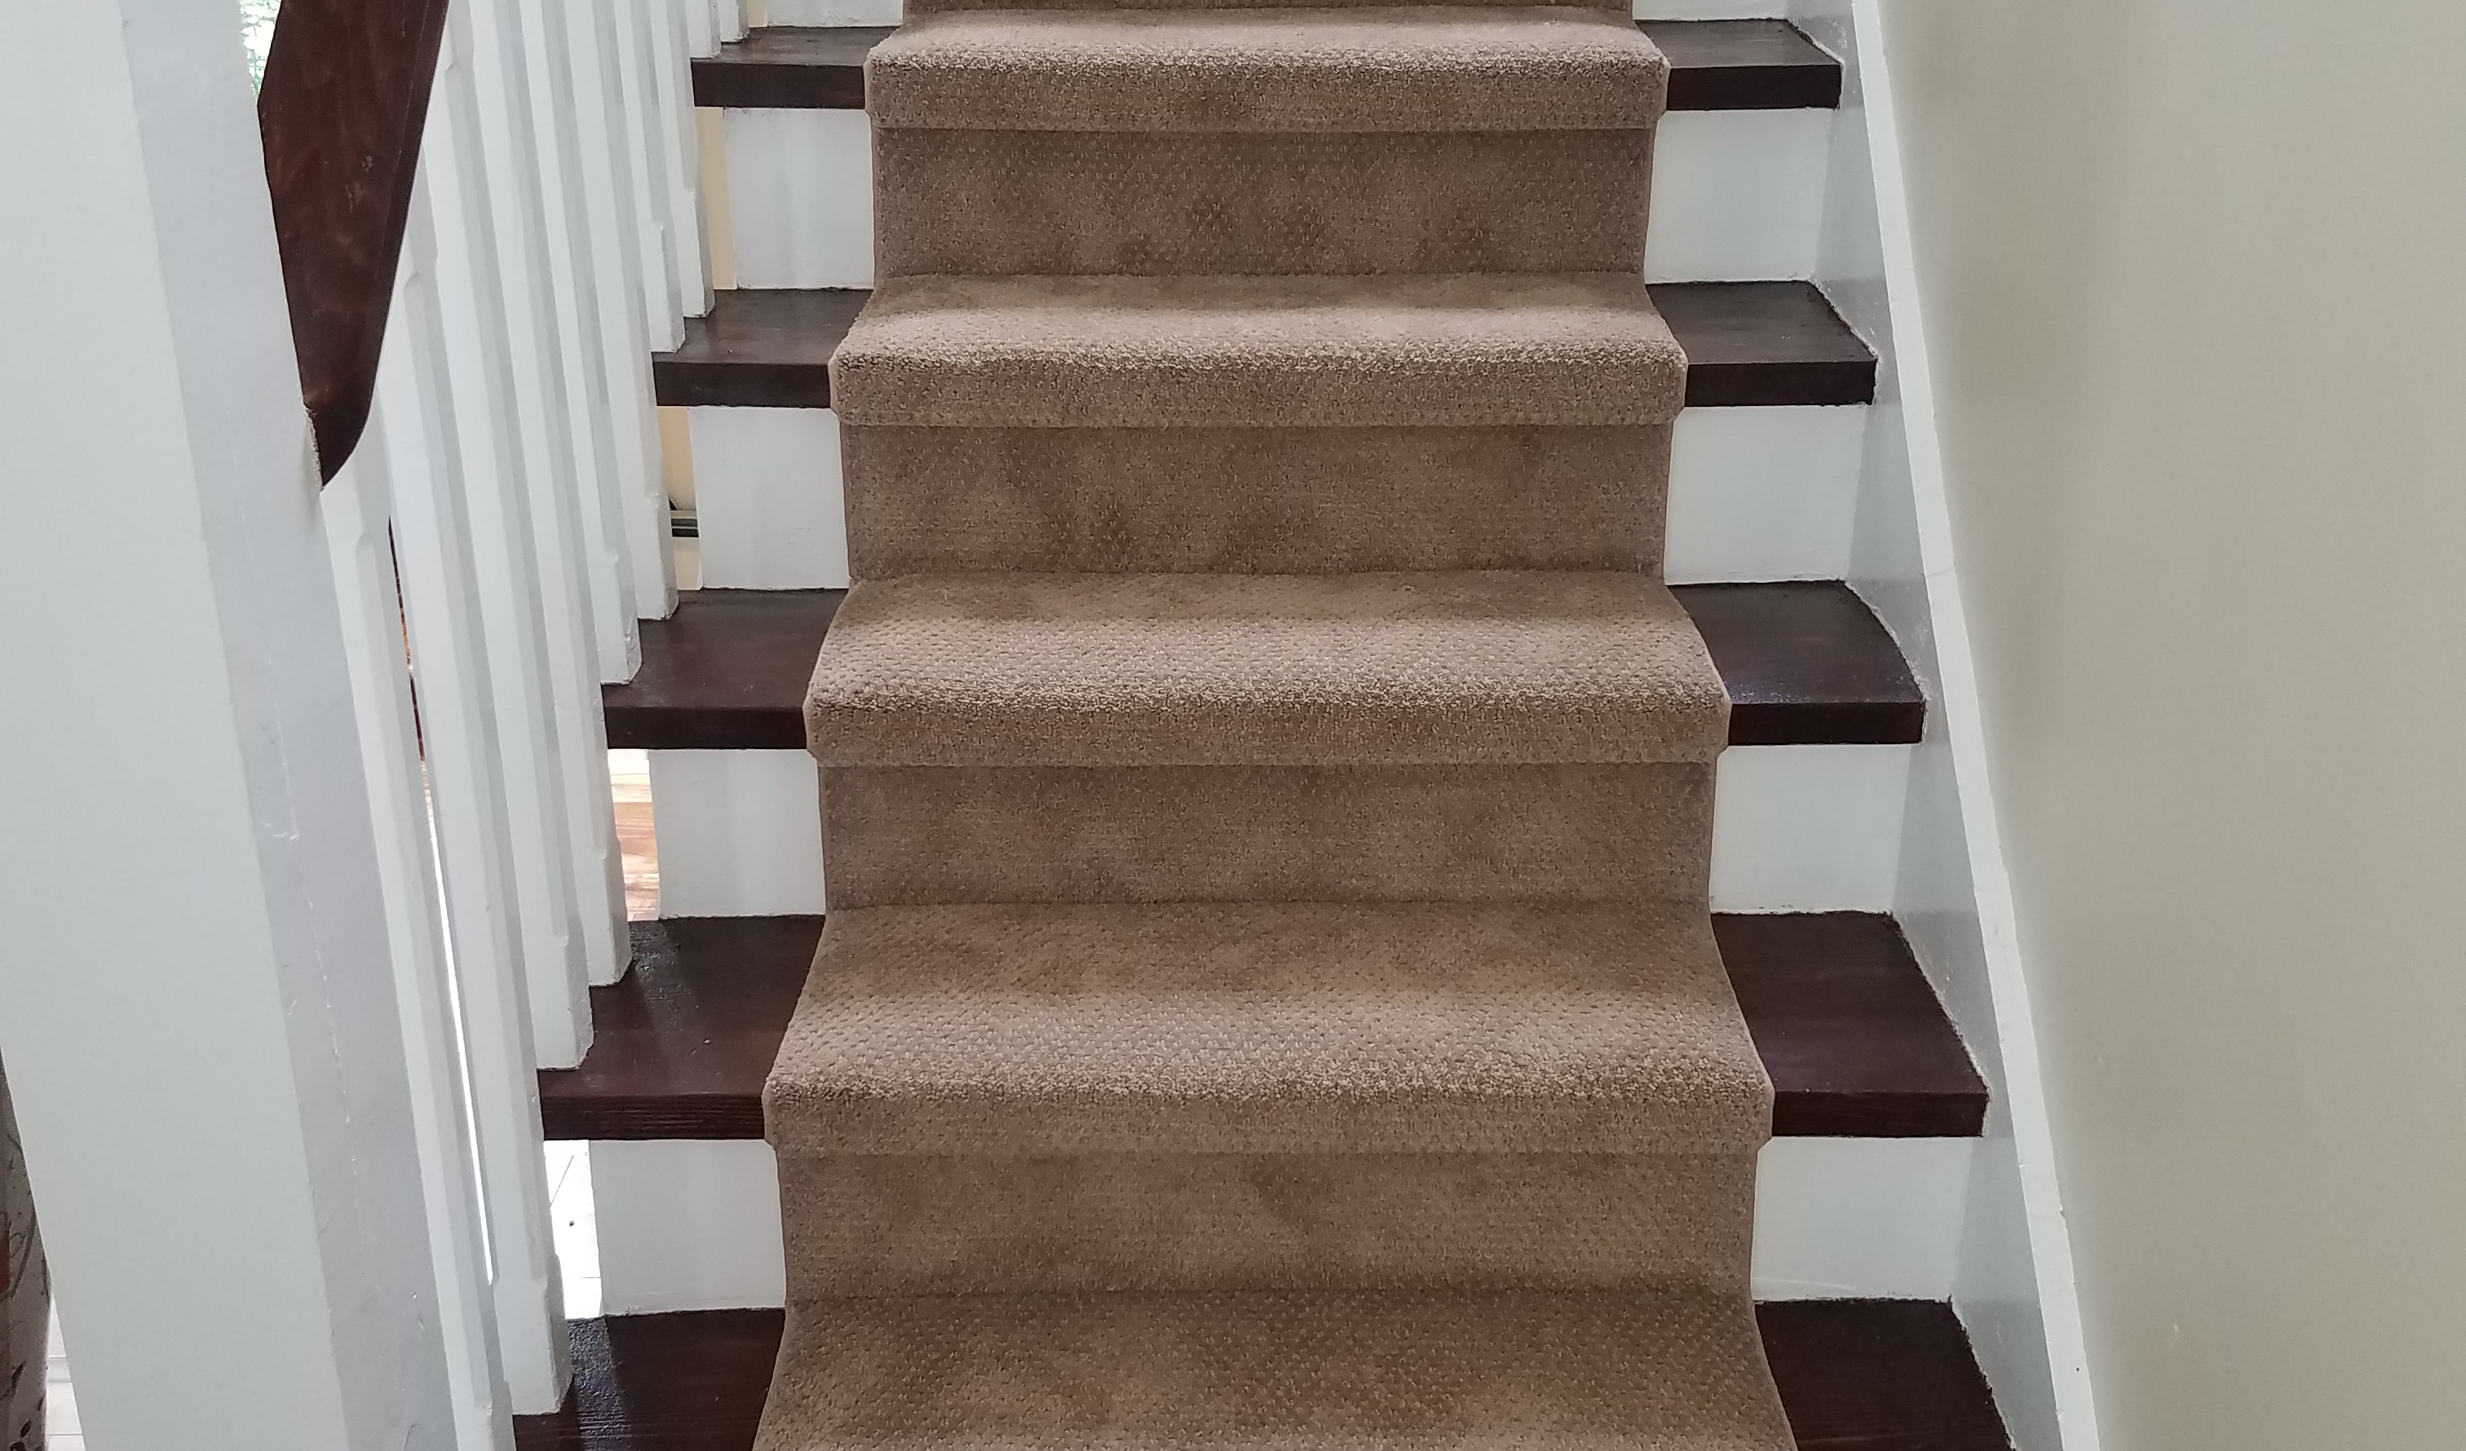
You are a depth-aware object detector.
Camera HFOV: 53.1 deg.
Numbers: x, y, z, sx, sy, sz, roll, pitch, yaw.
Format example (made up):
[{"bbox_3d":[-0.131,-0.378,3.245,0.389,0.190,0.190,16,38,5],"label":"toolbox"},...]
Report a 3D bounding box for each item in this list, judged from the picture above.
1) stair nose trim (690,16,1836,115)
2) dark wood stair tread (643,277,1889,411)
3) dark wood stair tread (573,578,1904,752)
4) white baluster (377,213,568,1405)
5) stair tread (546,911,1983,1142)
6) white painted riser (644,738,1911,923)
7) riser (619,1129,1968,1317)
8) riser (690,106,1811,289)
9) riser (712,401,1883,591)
[{"bbox_3d":[0.025,-0.613,2.284,1.015,0.040,0.275,0,24,0],"label":"stair nose trim"},{"bbox_3d":[0.024,-0.334,2.138,1.015,0.040,0.275,0,24,0],"label":"dark wood stair tread"},{"bbox_3d":[0.016,-0.055,2.031,1.052,0.036,0.278,0,23,-1],"label":"dark wood stair tread"},{"bbox_3d":[-0.469,0.071,1.517,0.031,0.839,0.035,0,23,1],"label":"white baluster"},{"bbox_3d":[0.014,0.230,1.881,1.052,0.036,0.278,0,23,-1],"label":"stair tread"},{"bbox_3d":[0.032,0.074,1.881,0.960,0.158,0.019,0,23,1],"label":"white painted riser"},{"bbox_3d":[0.035,0.363,1.828,1.007,0.167,0.020,0,23,-1],"label":"riser"},{"bbox_3d":[0.035,-0.467,2.166,0.960,0.158,0.019,0,23,1],"label":"riser"},{"bbox_3d":[0.033,-0.197,2.024,0.960,0.158,0.019,0,23,1],"label":"riser"}]

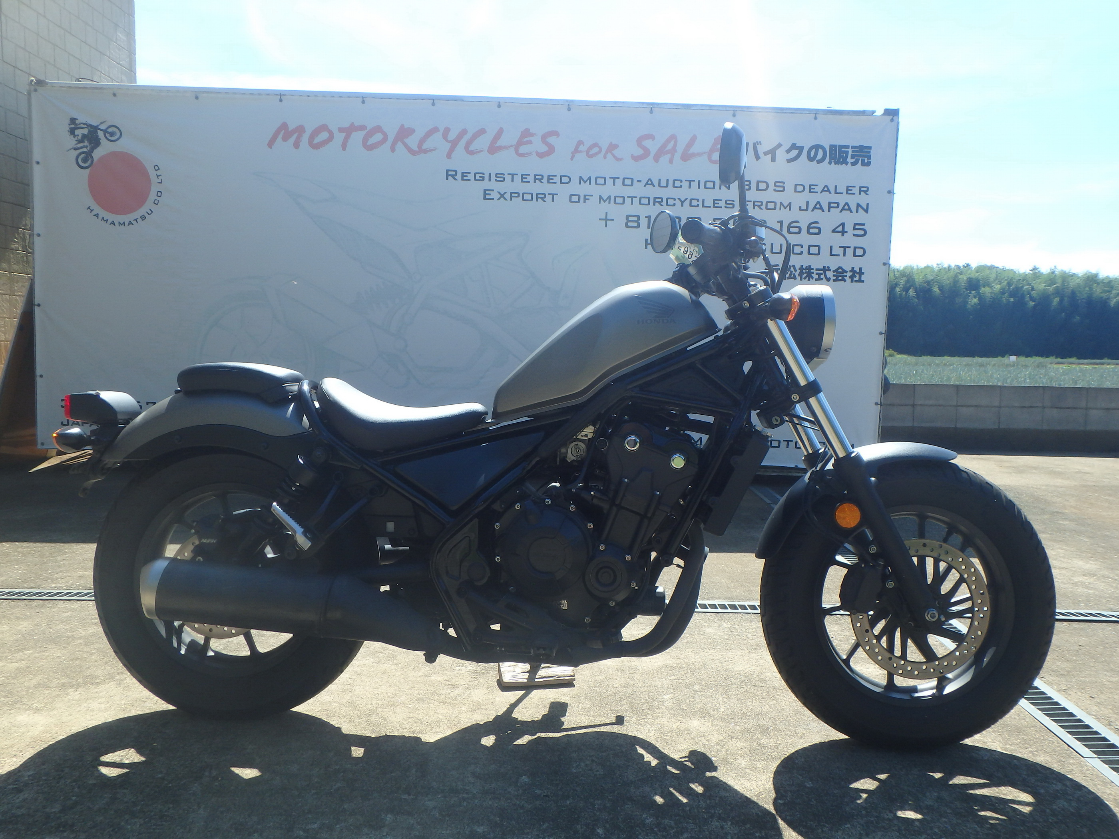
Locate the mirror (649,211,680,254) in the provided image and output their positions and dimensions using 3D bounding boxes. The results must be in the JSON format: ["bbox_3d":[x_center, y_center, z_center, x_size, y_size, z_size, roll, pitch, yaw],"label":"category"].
[{"bbox_3d":[0.275,-0.492,2.375,0.050,0.115,0.140,7,-3,-18],"label":"mirror"}]

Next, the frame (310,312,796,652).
[{"bbox_3d":[-0.047,0.142,2.021,1.060,0.745,0.300,2,0,2],"label":"frame"}]

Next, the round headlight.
[{"bbox_3d":[0.538,-0.207,2.005,0.130,0.188,0.185,2,-2,0],"label":"round headlight"}]

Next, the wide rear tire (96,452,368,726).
[{"bbox_3d":[-0.725,0.355,2.047,0.645,0.645,0.155,2,0,2],"label":"wide rear tire"}]

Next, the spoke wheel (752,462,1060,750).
[{"bbox_3d":[0.761,0.402,1.989,0.640,0.640,0.135,2,-2,0],"label":"spoke wheel"}]

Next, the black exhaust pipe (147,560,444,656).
[{"bbox_3d":[-0.531,0.378,1.833,0.615,0.165,0.145,6,0,2],"label":"black exhaust pipe"}]

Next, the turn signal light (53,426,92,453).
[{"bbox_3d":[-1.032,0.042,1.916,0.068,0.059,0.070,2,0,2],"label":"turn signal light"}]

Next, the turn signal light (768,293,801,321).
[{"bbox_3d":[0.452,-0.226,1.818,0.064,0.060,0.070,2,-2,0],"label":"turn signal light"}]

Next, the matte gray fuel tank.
[{"bbox_3d":[0.101,-0.152,2.017,0.492,0.322,0.260,2,0,2],"label":"matte gray fuel tank"}]

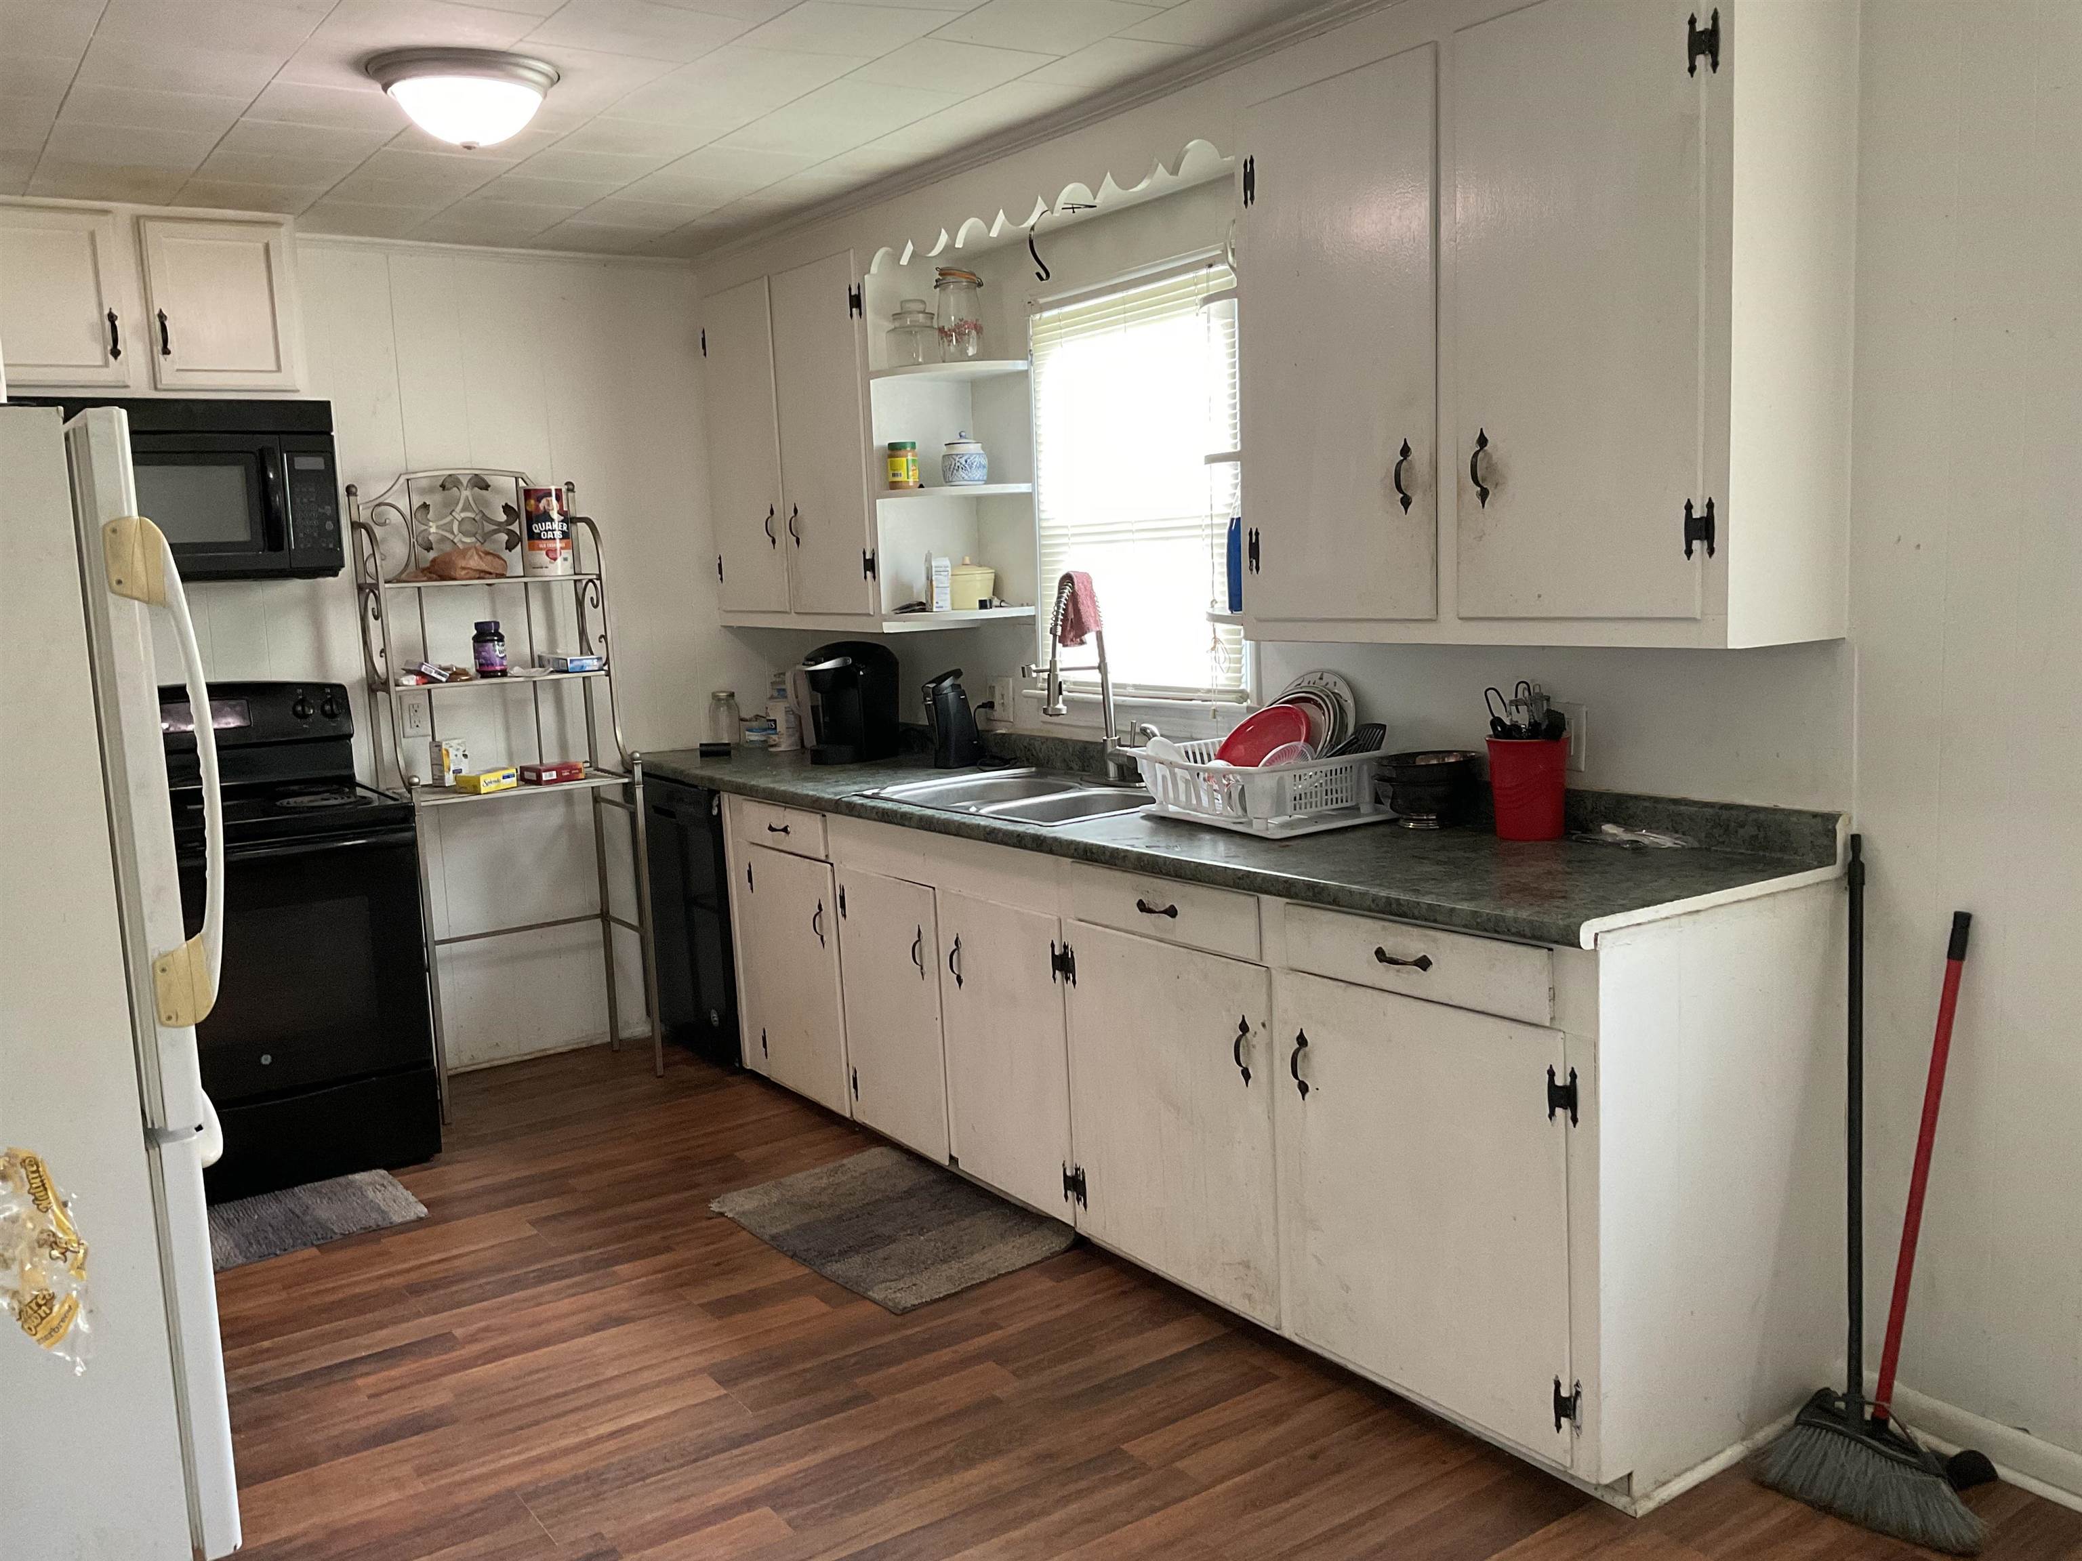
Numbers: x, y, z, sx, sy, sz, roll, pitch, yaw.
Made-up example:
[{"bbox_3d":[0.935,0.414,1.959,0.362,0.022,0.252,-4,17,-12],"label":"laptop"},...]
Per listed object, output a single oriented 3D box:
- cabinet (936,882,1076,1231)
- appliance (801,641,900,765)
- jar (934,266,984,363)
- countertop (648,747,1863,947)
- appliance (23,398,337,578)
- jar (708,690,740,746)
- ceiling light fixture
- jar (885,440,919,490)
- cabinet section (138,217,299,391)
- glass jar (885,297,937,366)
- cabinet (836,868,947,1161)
[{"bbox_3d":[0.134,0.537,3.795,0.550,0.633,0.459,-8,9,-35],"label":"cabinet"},{"bbox_3d":[-0.506,-0.220,4.823,0.175,0.325,0.250,2,9,29],"label":"appliance"},{"bbox_3d":[-0.209,-1.174,4.444,0.120,0.234,0.126,-2,7,0],"label":"jar"},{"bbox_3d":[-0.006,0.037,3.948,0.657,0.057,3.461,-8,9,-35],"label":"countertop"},{"bbox_3d":[-2.181,-0.702,4.321,0.760,0.439,0.388,-8,9,-35],"label":"appliance"},{"bbox_3d":[-0.945,-0.183,5.203,0.093,0.167,0.093,-2,7,0],"label":"jar"},{"bbox_3d":[-1.061,-1.244,3.216,0.354,0.151,0.354,-8,9,-35],"label":"ceiling light fixture"},{"bbox_3d":[-0.356,-0.813,4.479,0.084,0.130,0.084,-2,8,0],"label":"jar"},{"bbox_3d":[-2.170,-1.222,4.566,0.354,0.428,0.305,-7,8,-34],"label":"cabinet section"},{"bbox_3d":[-0.319,-1.108,4.328,0.133,0.164,0.133,-2,7,0],"label":"glass jar"},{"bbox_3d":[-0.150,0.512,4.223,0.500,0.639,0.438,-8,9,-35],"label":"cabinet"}]

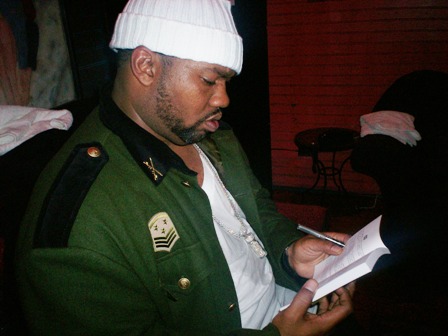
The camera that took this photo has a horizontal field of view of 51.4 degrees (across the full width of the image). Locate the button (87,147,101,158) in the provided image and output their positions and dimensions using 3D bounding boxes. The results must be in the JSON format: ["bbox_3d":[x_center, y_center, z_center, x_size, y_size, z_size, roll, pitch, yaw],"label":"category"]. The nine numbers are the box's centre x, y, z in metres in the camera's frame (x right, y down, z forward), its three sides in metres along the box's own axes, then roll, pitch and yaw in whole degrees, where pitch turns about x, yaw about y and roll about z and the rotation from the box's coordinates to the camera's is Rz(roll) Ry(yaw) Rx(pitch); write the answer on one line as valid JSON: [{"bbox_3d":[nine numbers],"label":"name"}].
[{"bbox_3d":[-0.198,-0.024,0.710,0.020,0.008,0.020,19,34,-12],"label":"button"}]

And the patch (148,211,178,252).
[{"bbox_3d":[-0.091,0.098,0.710,0.050,0.064,0.005,-27,12,-40],"label":"patch"}]

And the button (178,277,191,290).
[{"bbox_3d":[-0.061,0.180,0.725,0.020,0.020,0.008,-25,5,-29],"label":"button"}]

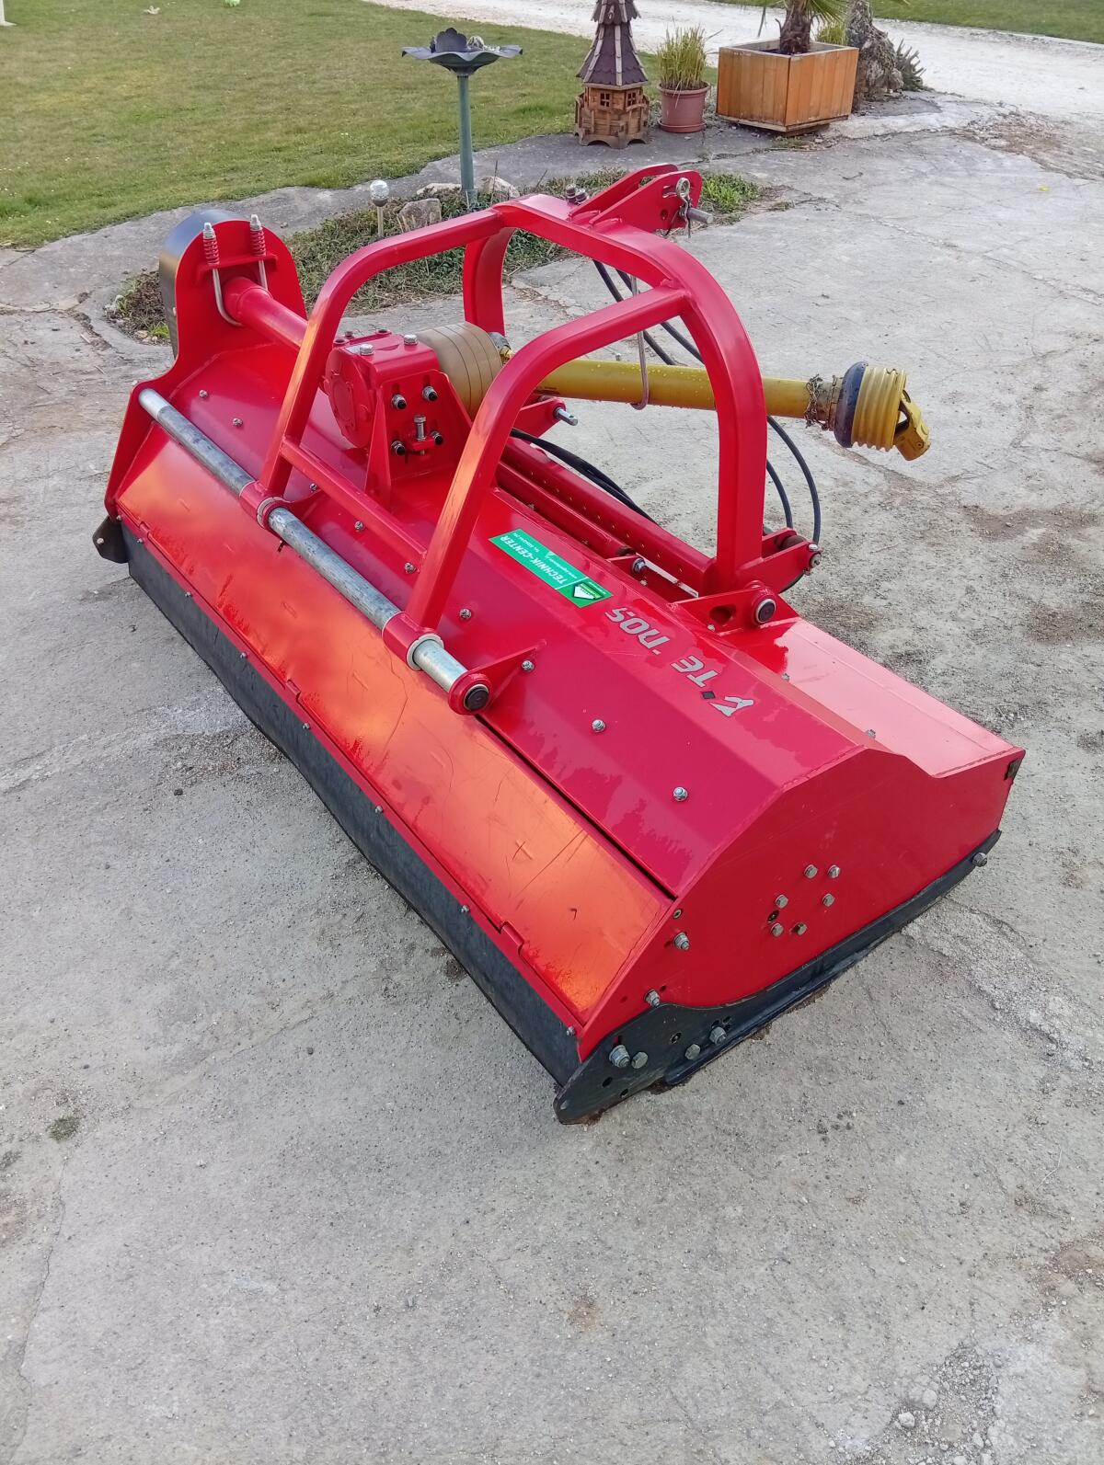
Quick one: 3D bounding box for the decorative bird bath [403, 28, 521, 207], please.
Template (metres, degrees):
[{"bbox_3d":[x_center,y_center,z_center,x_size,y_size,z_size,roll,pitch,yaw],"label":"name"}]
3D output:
[{"bbox_3d":[-0.419,-2.993,5.627,0.560,0.740,0.560,-1,38,0],"label":"decorative bird bath"}]

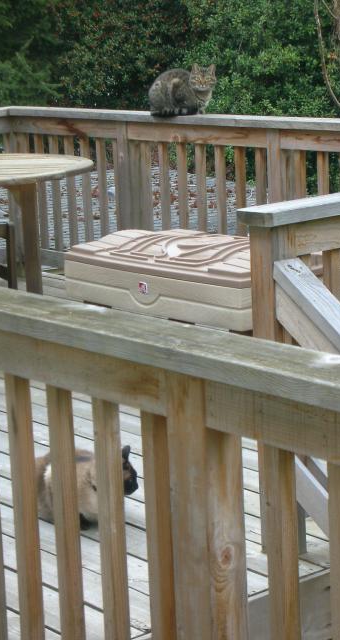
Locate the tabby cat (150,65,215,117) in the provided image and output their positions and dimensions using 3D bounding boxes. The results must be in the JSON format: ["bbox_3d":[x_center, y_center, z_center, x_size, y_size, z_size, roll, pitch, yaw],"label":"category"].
[{"bbox_3d":[0.059,-1.080,7.450,0.320,0.245,0.170,3,12,25],"label":"tabby cat"}]

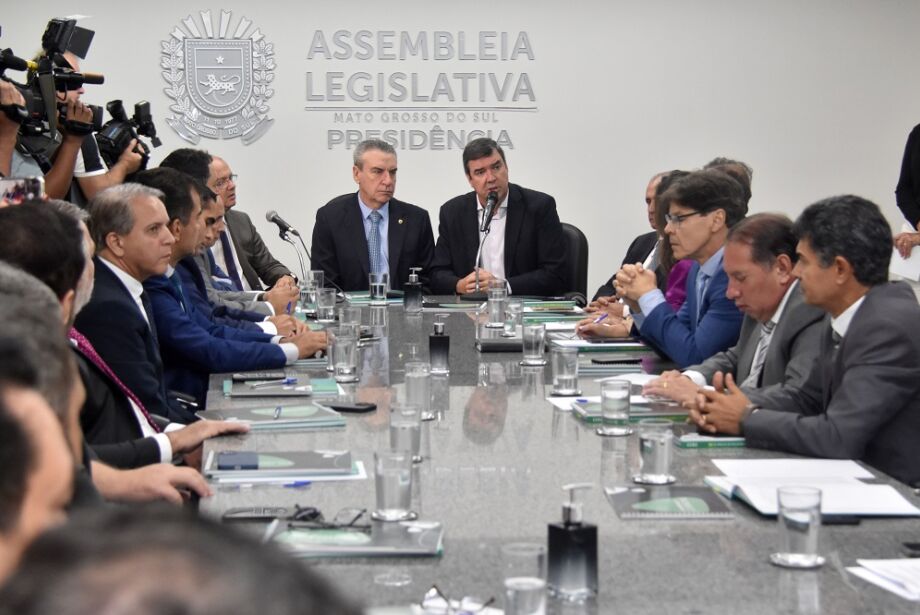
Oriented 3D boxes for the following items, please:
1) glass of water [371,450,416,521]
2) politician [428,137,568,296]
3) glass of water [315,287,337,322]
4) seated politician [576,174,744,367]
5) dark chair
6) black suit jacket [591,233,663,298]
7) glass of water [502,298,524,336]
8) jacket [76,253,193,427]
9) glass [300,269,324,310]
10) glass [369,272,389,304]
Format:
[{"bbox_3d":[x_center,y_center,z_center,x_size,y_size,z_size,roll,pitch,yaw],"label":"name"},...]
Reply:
[{"bbox_3d":[-0.115,0.311,3.381,0.076,0.114,0.076,-1,6,-6],"label":"glass of water"},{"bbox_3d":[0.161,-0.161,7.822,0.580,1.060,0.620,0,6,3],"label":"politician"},{"bbox_3d":[-0.451,-0.011,6.474,0.076,0.114,0.076,-1,6,-6],"label":"glass of water"},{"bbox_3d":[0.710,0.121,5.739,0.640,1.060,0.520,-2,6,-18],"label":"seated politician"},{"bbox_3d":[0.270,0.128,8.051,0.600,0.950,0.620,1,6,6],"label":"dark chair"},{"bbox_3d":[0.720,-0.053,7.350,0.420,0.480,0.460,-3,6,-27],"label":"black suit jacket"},{"bbox_3d":[0.177,0.035,6.318,0.079,0.119,0.079,0,6,0],"label":"glass of water"},{"bbox_3d":[-0.840,0.141,5.038,0.400,0.540,0.470,2,6,15],"label":"jacket"},{"bbox_3d":[-0.534,-0.064,6.983,0.076,0.114,0.076,-1,6,-6],"label":"glass"},{"bbox_3d":[-0.298,-0.068,7.023,0.076,0.114,0.076,-1,6,-6],"label":"glass"}]

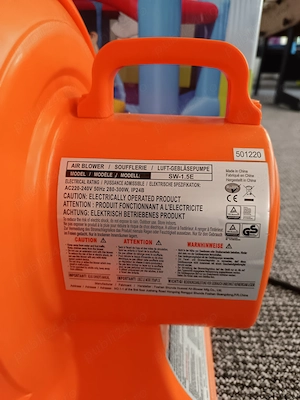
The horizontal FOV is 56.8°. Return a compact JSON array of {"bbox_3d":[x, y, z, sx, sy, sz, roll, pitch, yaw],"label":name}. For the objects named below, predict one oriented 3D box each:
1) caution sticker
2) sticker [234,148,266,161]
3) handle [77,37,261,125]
[{"bbox_3d":[0.007,0.022,0.191,0.140,0.098,0.012,2,8,4],"label":"caution sticker"},{"bbox_3d":[0.067,-0.031,0.187,0.021,0.001,0.010,2,67,4],"label":"sticker"},{"bbox_3d":[0.015,-0.097,0.226,0.149,0.059,0.028,2,26,4],"label":"handle"}]

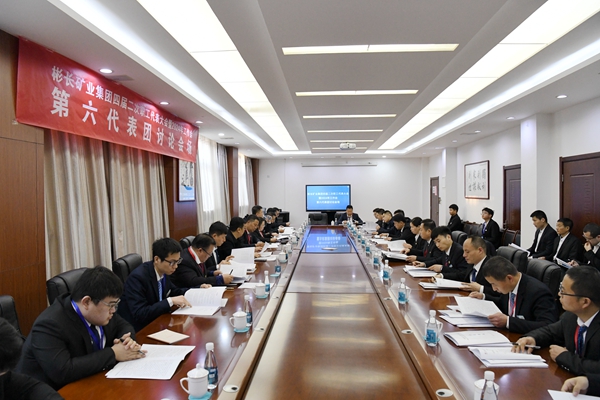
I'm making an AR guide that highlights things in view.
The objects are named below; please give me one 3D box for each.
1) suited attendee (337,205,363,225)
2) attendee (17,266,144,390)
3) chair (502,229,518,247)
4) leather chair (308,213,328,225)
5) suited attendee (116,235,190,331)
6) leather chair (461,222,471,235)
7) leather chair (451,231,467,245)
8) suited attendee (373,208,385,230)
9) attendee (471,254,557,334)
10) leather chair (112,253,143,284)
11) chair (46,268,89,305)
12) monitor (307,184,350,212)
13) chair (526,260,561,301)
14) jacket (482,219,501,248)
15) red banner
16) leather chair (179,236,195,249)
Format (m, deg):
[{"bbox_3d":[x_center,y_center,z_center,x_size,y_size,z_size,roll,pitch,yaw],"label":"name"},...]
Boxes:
[{"bbox_3d":[1.270,0.787,10.255,0.600,1.270,0.780,0,1,4],"label":"suited attendee"},{"bbox_3d":[-1.127,0.997,2.220,0.720,1.260,0.640,0,1,8],"label":"attendee"},{"bbox_3d":[3.304,1.022,6.600,0.580,1.000,0.560,0,1,4],"label":"chair"},{"bbox_3d":[0.488,0.879,10.408,0.600,1.090,0.660,0,1,4],"label":"leather chair"},{"bbox_3d":[-1.081,0.951,3.100,0.720,1.310,0.600,0,1,8],"label":"suited attendee"},{"bbox_3d":[3.160,0.958,8.181,0.580,0.980,0.600,0,1,4],"label":"leather chair"},{"bbox_3d":[1.770,0.965,5.135,0.660,1.090,0.600,0,1,4],"label":"leather chair"},{"bbox_3d":[1.860,0.815,9.315,0.780,1.240,0.560,0,1,4],"label":"suited attendee"},{"bbox_3d":[1.405,0.969,2.753,0.780,1.170,0.600,0,1,4],"label":"attendee"},{"bbox_3d":[-1.161,1.036,3.400,0.660,1.130,0.620,0,1,4],"label":"leather chair"},{"bbox_3d":[-1.204,1.025,2.682,0.660,1.090,0.600,0,1,4],"label":"chair"},{"bbox_3d":[0.857,-0.045,11.950,1.350,0.810,0.080,0,1,4],"label":"monitor"},{"bbox_3d":[1.559,1.004,2.954,0.660,1.090,0.600,0,1,4],"label":"chair"},{"bbox_3d":[3.090,0.608,6.506,0.400,0.600,0.480,0,1,4],"label":"jacket"},{"bbox_3d":[-1.782,-0.858,4.640,0.060,0.580,3.860,0,1,4],"label":"red banner"},{"bbox_3d":[-1.077,1.012,4.720,0.660,1.130,0.620,0,1,4],"label":"leather chair"}]

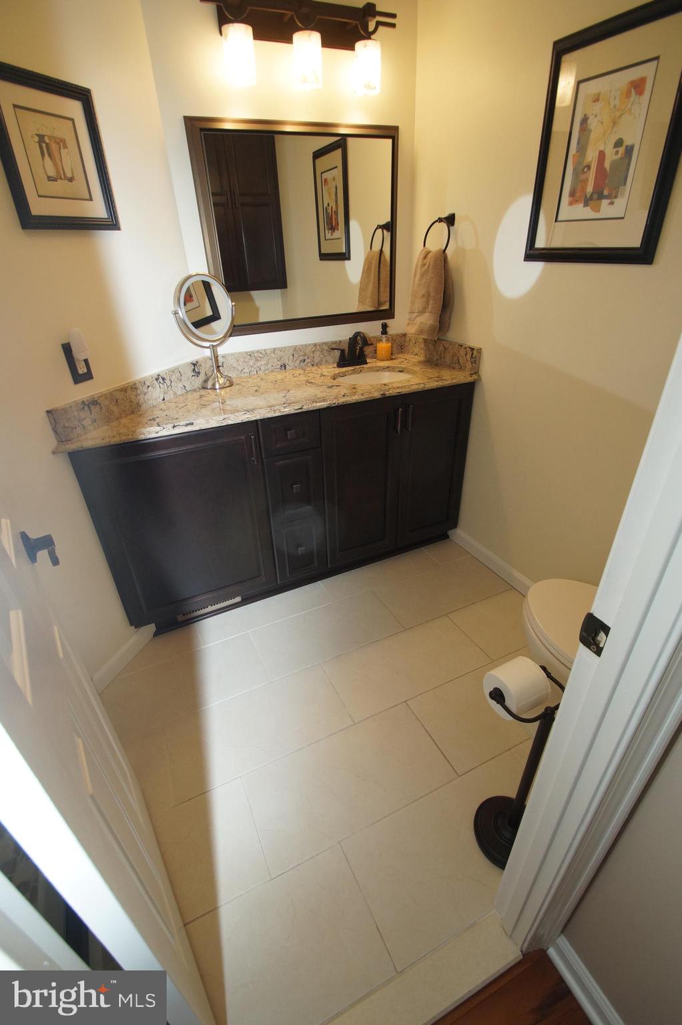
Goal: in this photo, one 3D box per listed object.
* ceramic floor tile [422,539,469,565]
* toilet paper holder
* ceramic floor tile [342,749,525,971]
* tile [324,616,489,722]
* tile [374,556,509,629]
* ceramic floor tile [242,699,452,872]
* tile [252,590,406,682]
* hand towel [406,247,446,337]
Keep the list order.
[{"bbox_3d":[0.577,0.221,2.356,0.220,0.010,0.195,-14,32,-20],"label":"ceramic floor tile"},{"bbox_3d":[0.452,0.640,1.031,0.185,0.565,0.190,-14,32,-20],"label":"toilet paper holder"},{"bbox_3d":[0.341,0.900,1.162,0.598,0.010,0.287,-14,32,-20],"label":"ceramic floor tile"},{"bbox_3d":[0.259,0.600,1.702,0.598,0.010,0.297,-14,32,-20],"label":"tile"},{"bbox_3d":[0.489,0.379,2.079,0.598,0.010,0.297,-14,32,-20],"label":"tile"},{"bbox_3d":[0.029,0.821,1.325,0.598,0.010,0.297,-14,32,-20],"label":"ceramic floor tile"},{"bbox_3d":[-0.056,0.519,1.869,0.598,0.010,0.297,-14,32,-20],"label":"tile"},{"bbox_3d":[0.410,-1.022,2.006,0.100,0.370,0.230,-14,32,-20],"label":"hand towel"}]

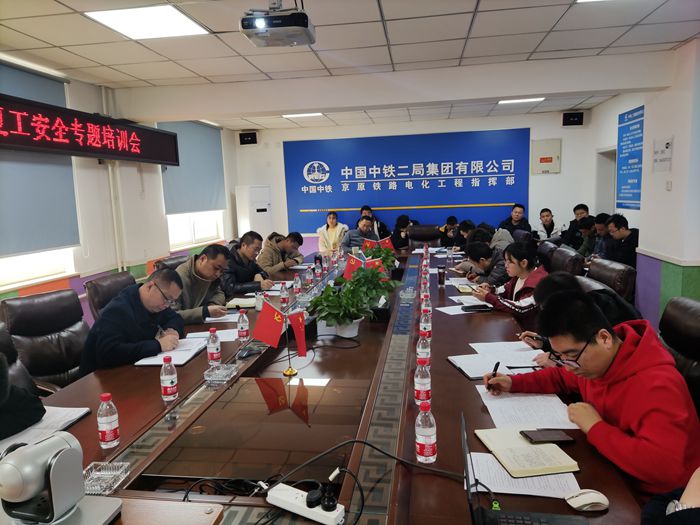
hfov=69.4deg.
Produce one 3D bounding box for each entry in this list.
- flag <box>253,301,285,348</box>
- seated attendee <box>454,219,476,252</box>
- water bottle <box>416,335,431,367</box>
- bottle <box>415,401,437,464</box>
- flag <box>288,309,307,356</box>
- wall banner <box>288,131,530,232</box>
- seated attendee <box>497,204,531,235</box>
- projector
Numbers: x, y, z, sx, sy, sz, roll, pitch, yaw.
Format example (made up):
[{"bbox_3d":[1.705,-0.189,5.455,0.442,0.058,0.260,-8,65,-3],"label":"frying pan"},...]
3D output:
[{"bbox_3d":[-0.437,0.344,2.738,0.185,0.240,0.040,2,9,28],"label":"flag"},{"bbox_3d":[1.821,0.013,7.080,0.780,1.200,0.520,-3,8,-4],"label":"seated attendee"},{"bbox_3d":[0.361,0.432,2.470,0.064,0.188,0.064,-1,8,8],"label":"water bottle"},{"bbox_3d":[0.242,0.537,1.602,0.065,0.184,0.065,-1,7,8],"label":"bottle"},{"bbox_3d":[-0.266,0.377,2.631,0.050,0.245,0.145,-9,11,-44],"label":"flag"},{"bbox_3d":[0.882,-1.303,8.342,4.000,1.550,0.040,-1,8,9],"label":"wall banner"},{"bbox_3d":[2.472,-0.180,7.672,0.530,1.380,0.740,0,8,14],"label":"seated attendee"},{"bbox_3d":[-0.336,-1.122,2.403,0.305,0.095,0.250,-2,8,3],"label":"projector"}]

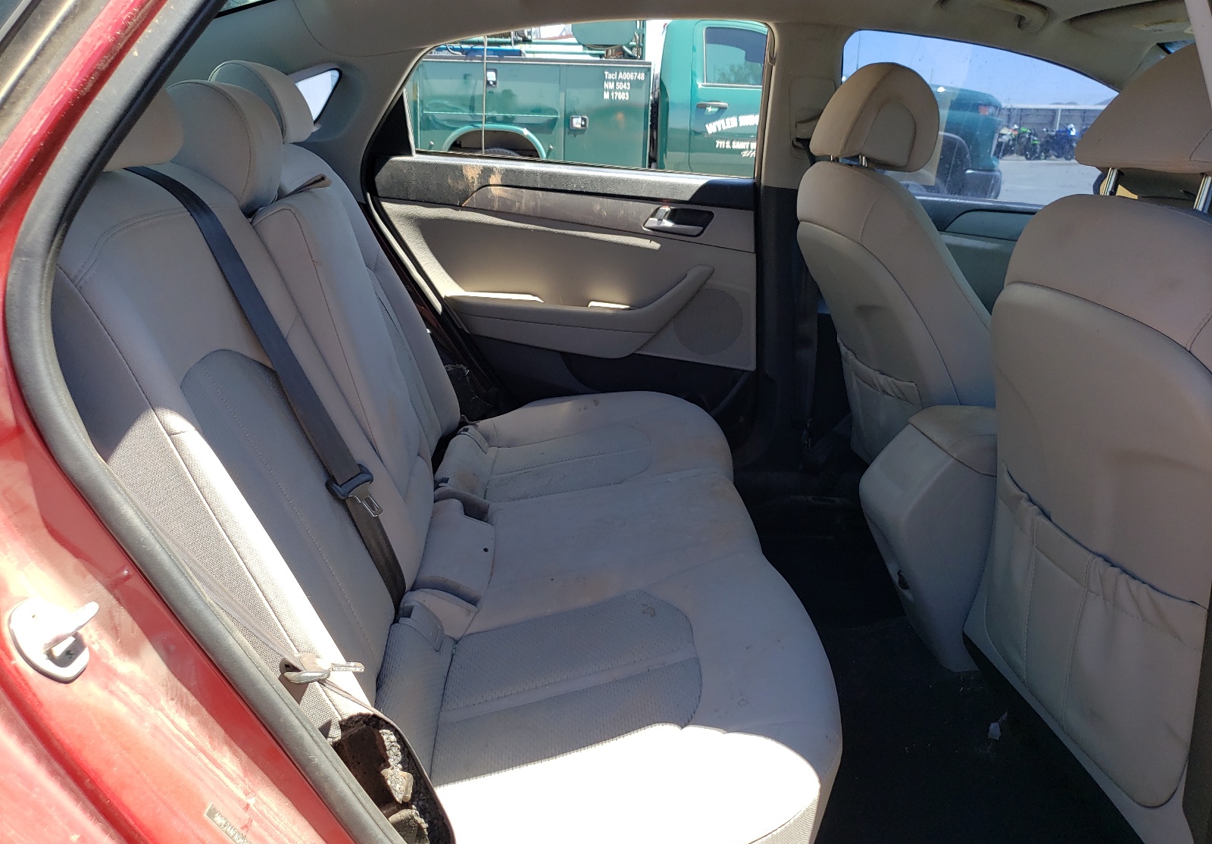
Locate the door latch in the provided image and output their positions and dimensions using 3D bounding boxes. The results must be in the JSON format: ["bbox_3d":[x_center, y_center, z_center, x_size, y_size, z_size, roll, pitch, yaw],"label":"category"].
[{"bbox_3d":[-0.382,0.151,0.630,0.035,0.062,0.043,-23,19,5],"label":"door latch"}]

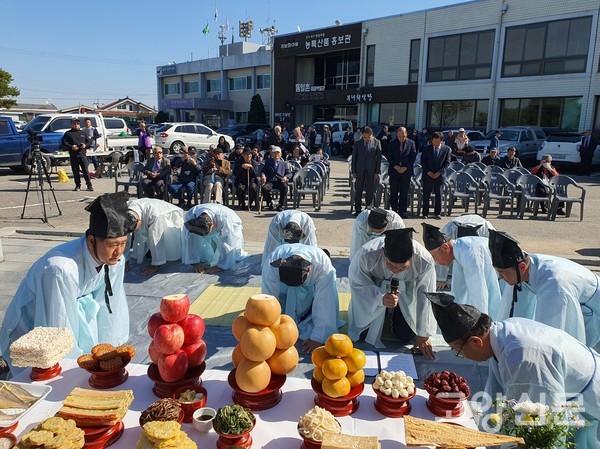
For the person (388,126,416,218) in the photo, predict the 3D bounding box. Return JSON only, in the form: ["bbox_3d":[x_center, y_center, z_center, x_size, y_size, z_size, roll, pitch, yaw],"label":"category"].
[{"bbox_3d":[1.901,-0.925,8.149,0.507,1.648,0.351,3,12,10],"label":"person"}]

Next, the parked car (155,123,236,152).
[{"bbox_3d":[-6.261,-5.008,26.461,4.500,1.700,1.850,-9,16,-39],"label":"parked car"}]

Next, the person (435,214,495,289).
[{"bbox_3d":[1.796,0.249,4.954,0.640,0.670,0.930,4,12,14],"label":"person"}]

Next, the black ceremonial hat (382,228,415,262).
[{"bbox_3d":[0.672,0.149,3.046,0.210,0.230,0.200,3,42,7],"label":"black ceremonial hat"}]

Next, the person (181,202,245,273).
[{"bbox_3d":[-0.972,0.104,5.191,0.580,0.640,0.820,5,13,17],"label":"person"}]

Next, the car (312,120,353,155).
[{"bbox_3d":[2.747,-5.358,28.192,1.750,1.980,4.800,12,16,42],"label":"car"}]

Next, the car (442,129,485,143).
[{"bbox_3d":[7.734,-3.728,22.001,1.820,1.560,4.600,13,17,43],"label":"car"}]

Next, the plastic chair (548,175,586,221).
[{"bbox_3d":[4.921,-0.502,8.456,0.560,0.790,0.560,2,12,7],"label":"plastic chair"}]

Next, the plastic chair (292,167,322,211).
[{"bbox_3d":[0.171,-0.715,9.070,0.570,0.800,0.550,3,12,6],"label":"plastic chair"}]

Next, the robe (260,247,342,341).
[{"bbox_3d":[0.000,0.466,3.598,0.600,0.640,0.950,1,12,0],"label":"robe"}]

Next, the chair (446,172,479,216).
[{"bbox_3d":[3.161,-0.601,8.771,0.560,0.790,0.560,3,12,10],"label":"chair"}]

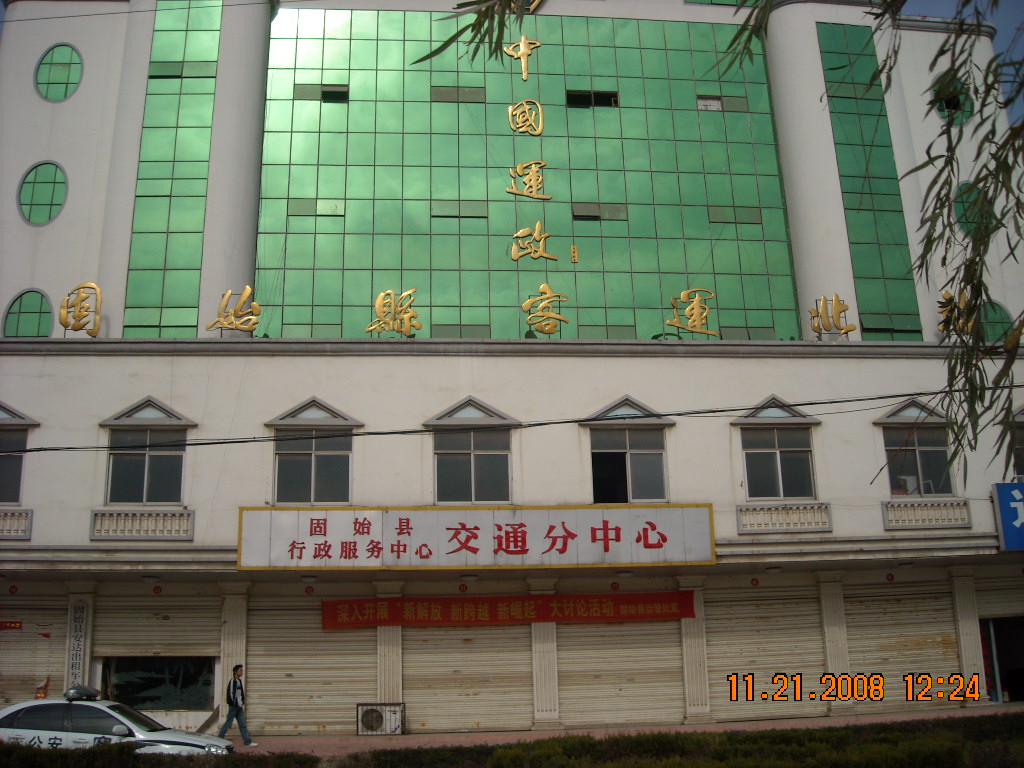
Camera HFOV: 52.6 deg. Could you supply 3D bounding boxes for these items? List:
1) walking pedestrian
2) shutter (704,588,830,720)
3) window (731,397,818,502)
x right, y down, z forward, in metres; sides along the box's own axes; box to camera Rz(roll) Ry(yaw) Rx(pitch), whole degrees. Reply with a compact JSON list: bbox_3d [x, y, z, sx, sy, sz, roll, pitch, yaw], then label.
[{"bbox_3d":[-5.469,6.383,20.555,0.760,1.650,0.500,0,-16,-6],"label":"walking pedestrian"},{"bbox_3d":[6.082,6.479,24.718,2.846,3.096,0.120,0,-16,-6],"label":"shutter"},{"bbox_3d":[6.139,1.457,23.817,2.101,2.473,0.280,0,-16,-6],"label":"window"}]

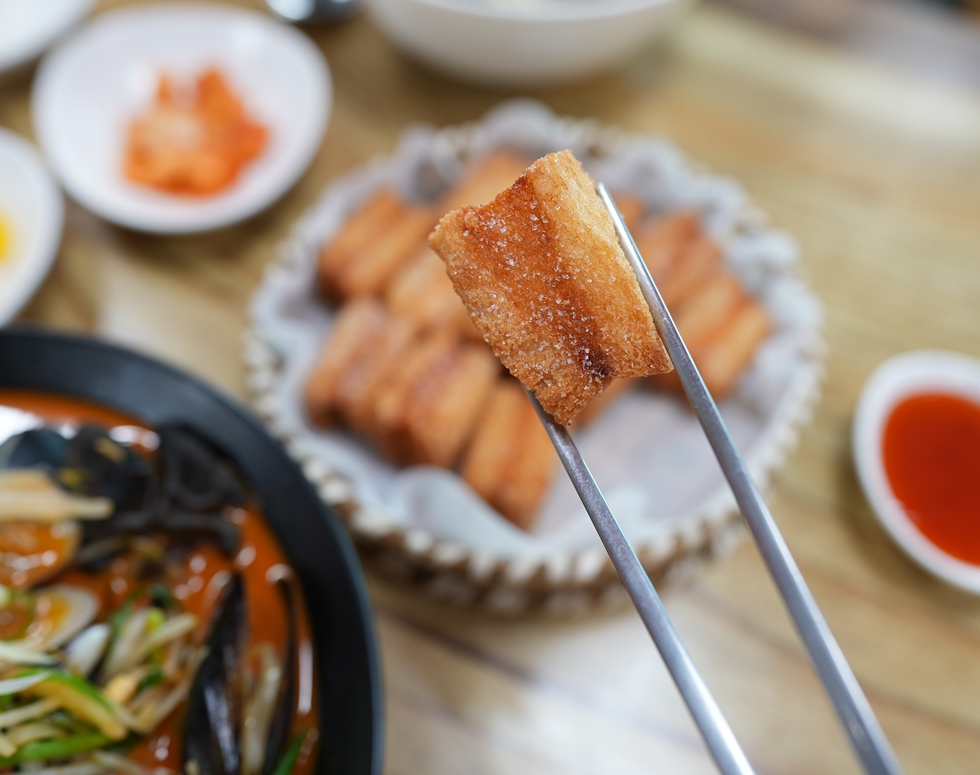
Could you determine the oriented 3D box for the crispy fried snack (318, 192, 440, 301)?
[{"bbox_3d":[-0.047,-0.061,0.333,0.029,0.030,0.040,25,61,14],"label":"crispy fried snack"}]

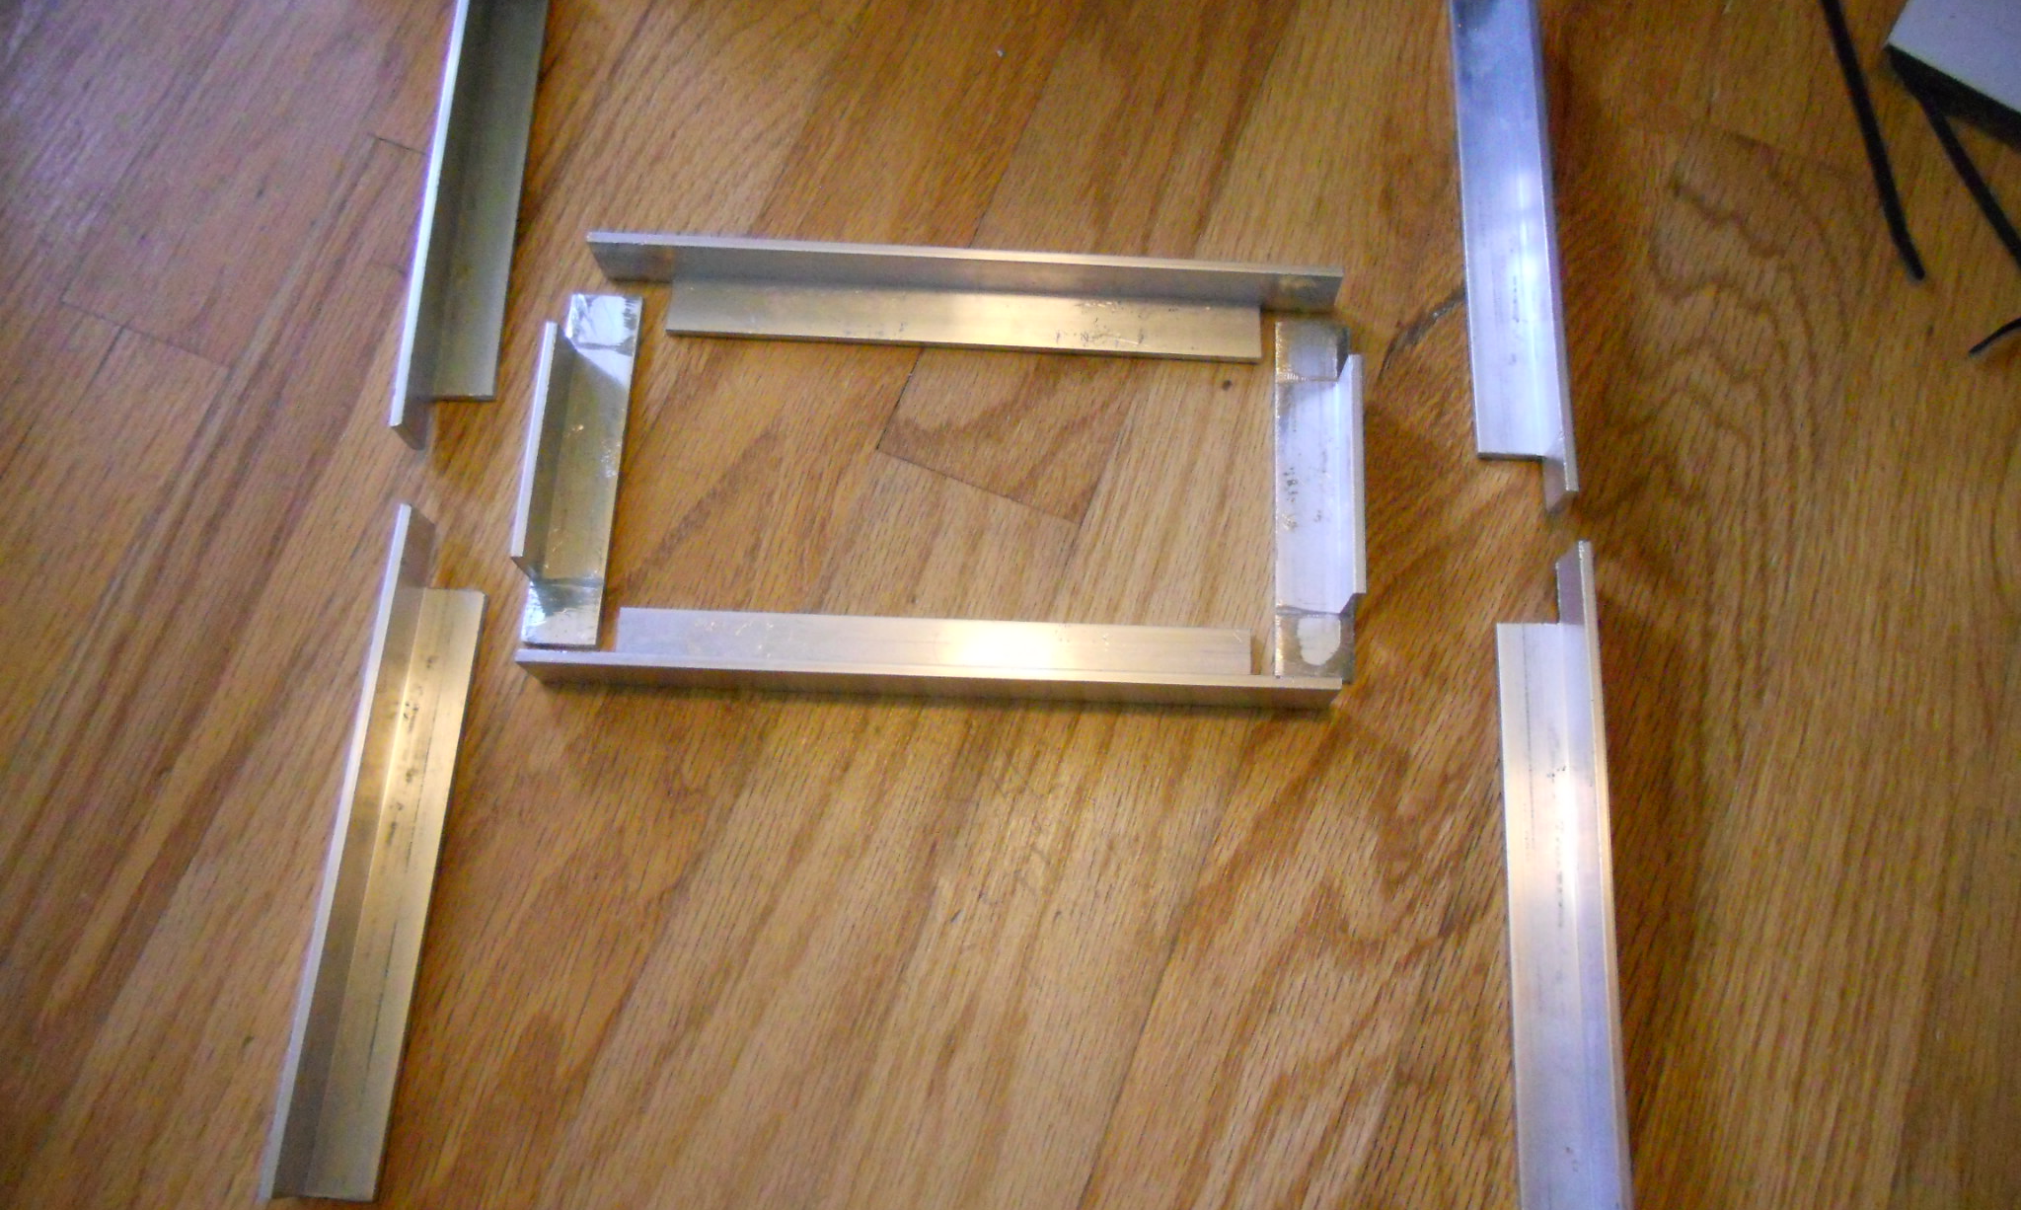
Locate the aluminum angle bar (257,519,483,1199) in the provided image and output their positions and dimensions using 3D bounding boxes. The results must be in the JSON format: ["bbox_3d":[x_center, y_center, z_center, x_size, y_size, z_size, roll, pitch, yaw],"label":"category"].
[{"bbox_3d":[-0.150,0.057,0.380,0.019,0.019,0.165,4,74,3],"label":"aluminum angle bar"}]

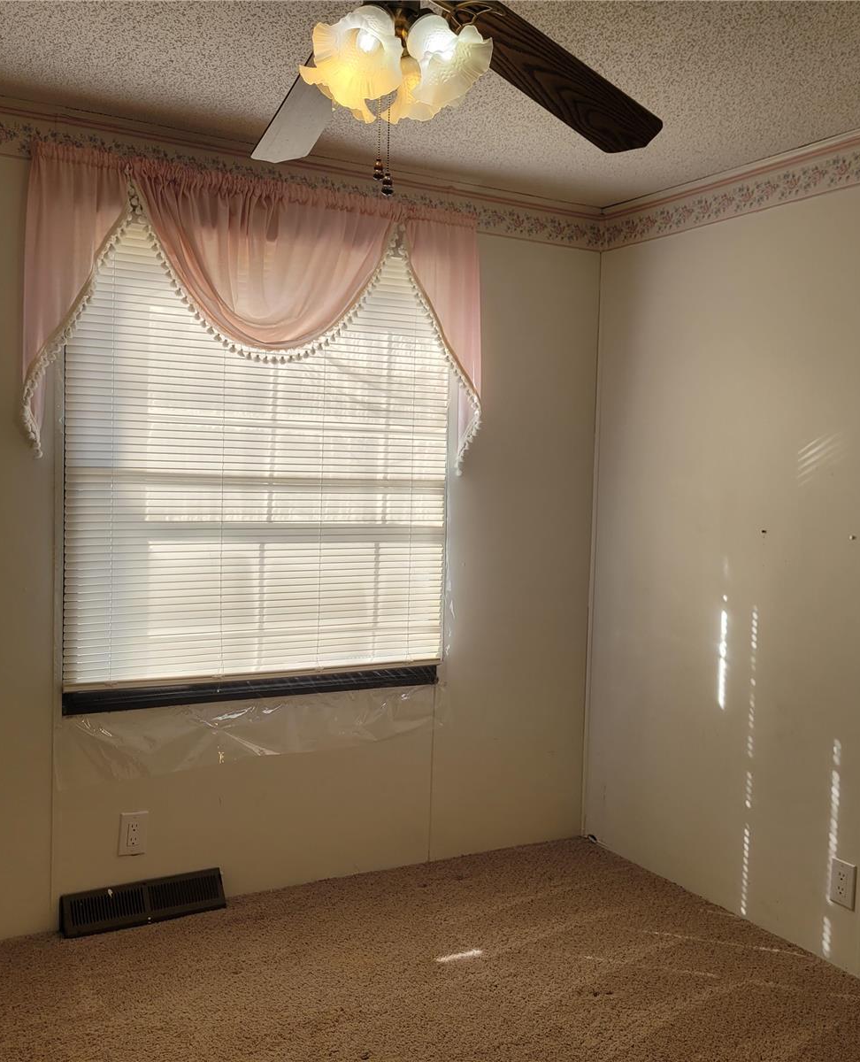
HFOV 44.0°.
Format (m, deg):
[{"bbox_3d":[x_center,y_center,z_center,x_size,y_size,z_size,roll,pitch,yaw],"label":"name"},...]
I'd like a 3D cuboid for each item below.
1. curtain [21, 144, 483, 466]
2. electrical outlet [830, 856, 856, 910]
[{"bbox_3d":[-0.452,-0.604,3.140,1.414,0.824,0.100,0,4,-29],"label":"curtain"},{"bbox_3d":[1.124,0.960,2.892,0.010,0.122,0.081,0,4,-29],"label":"electrical outlet"}]

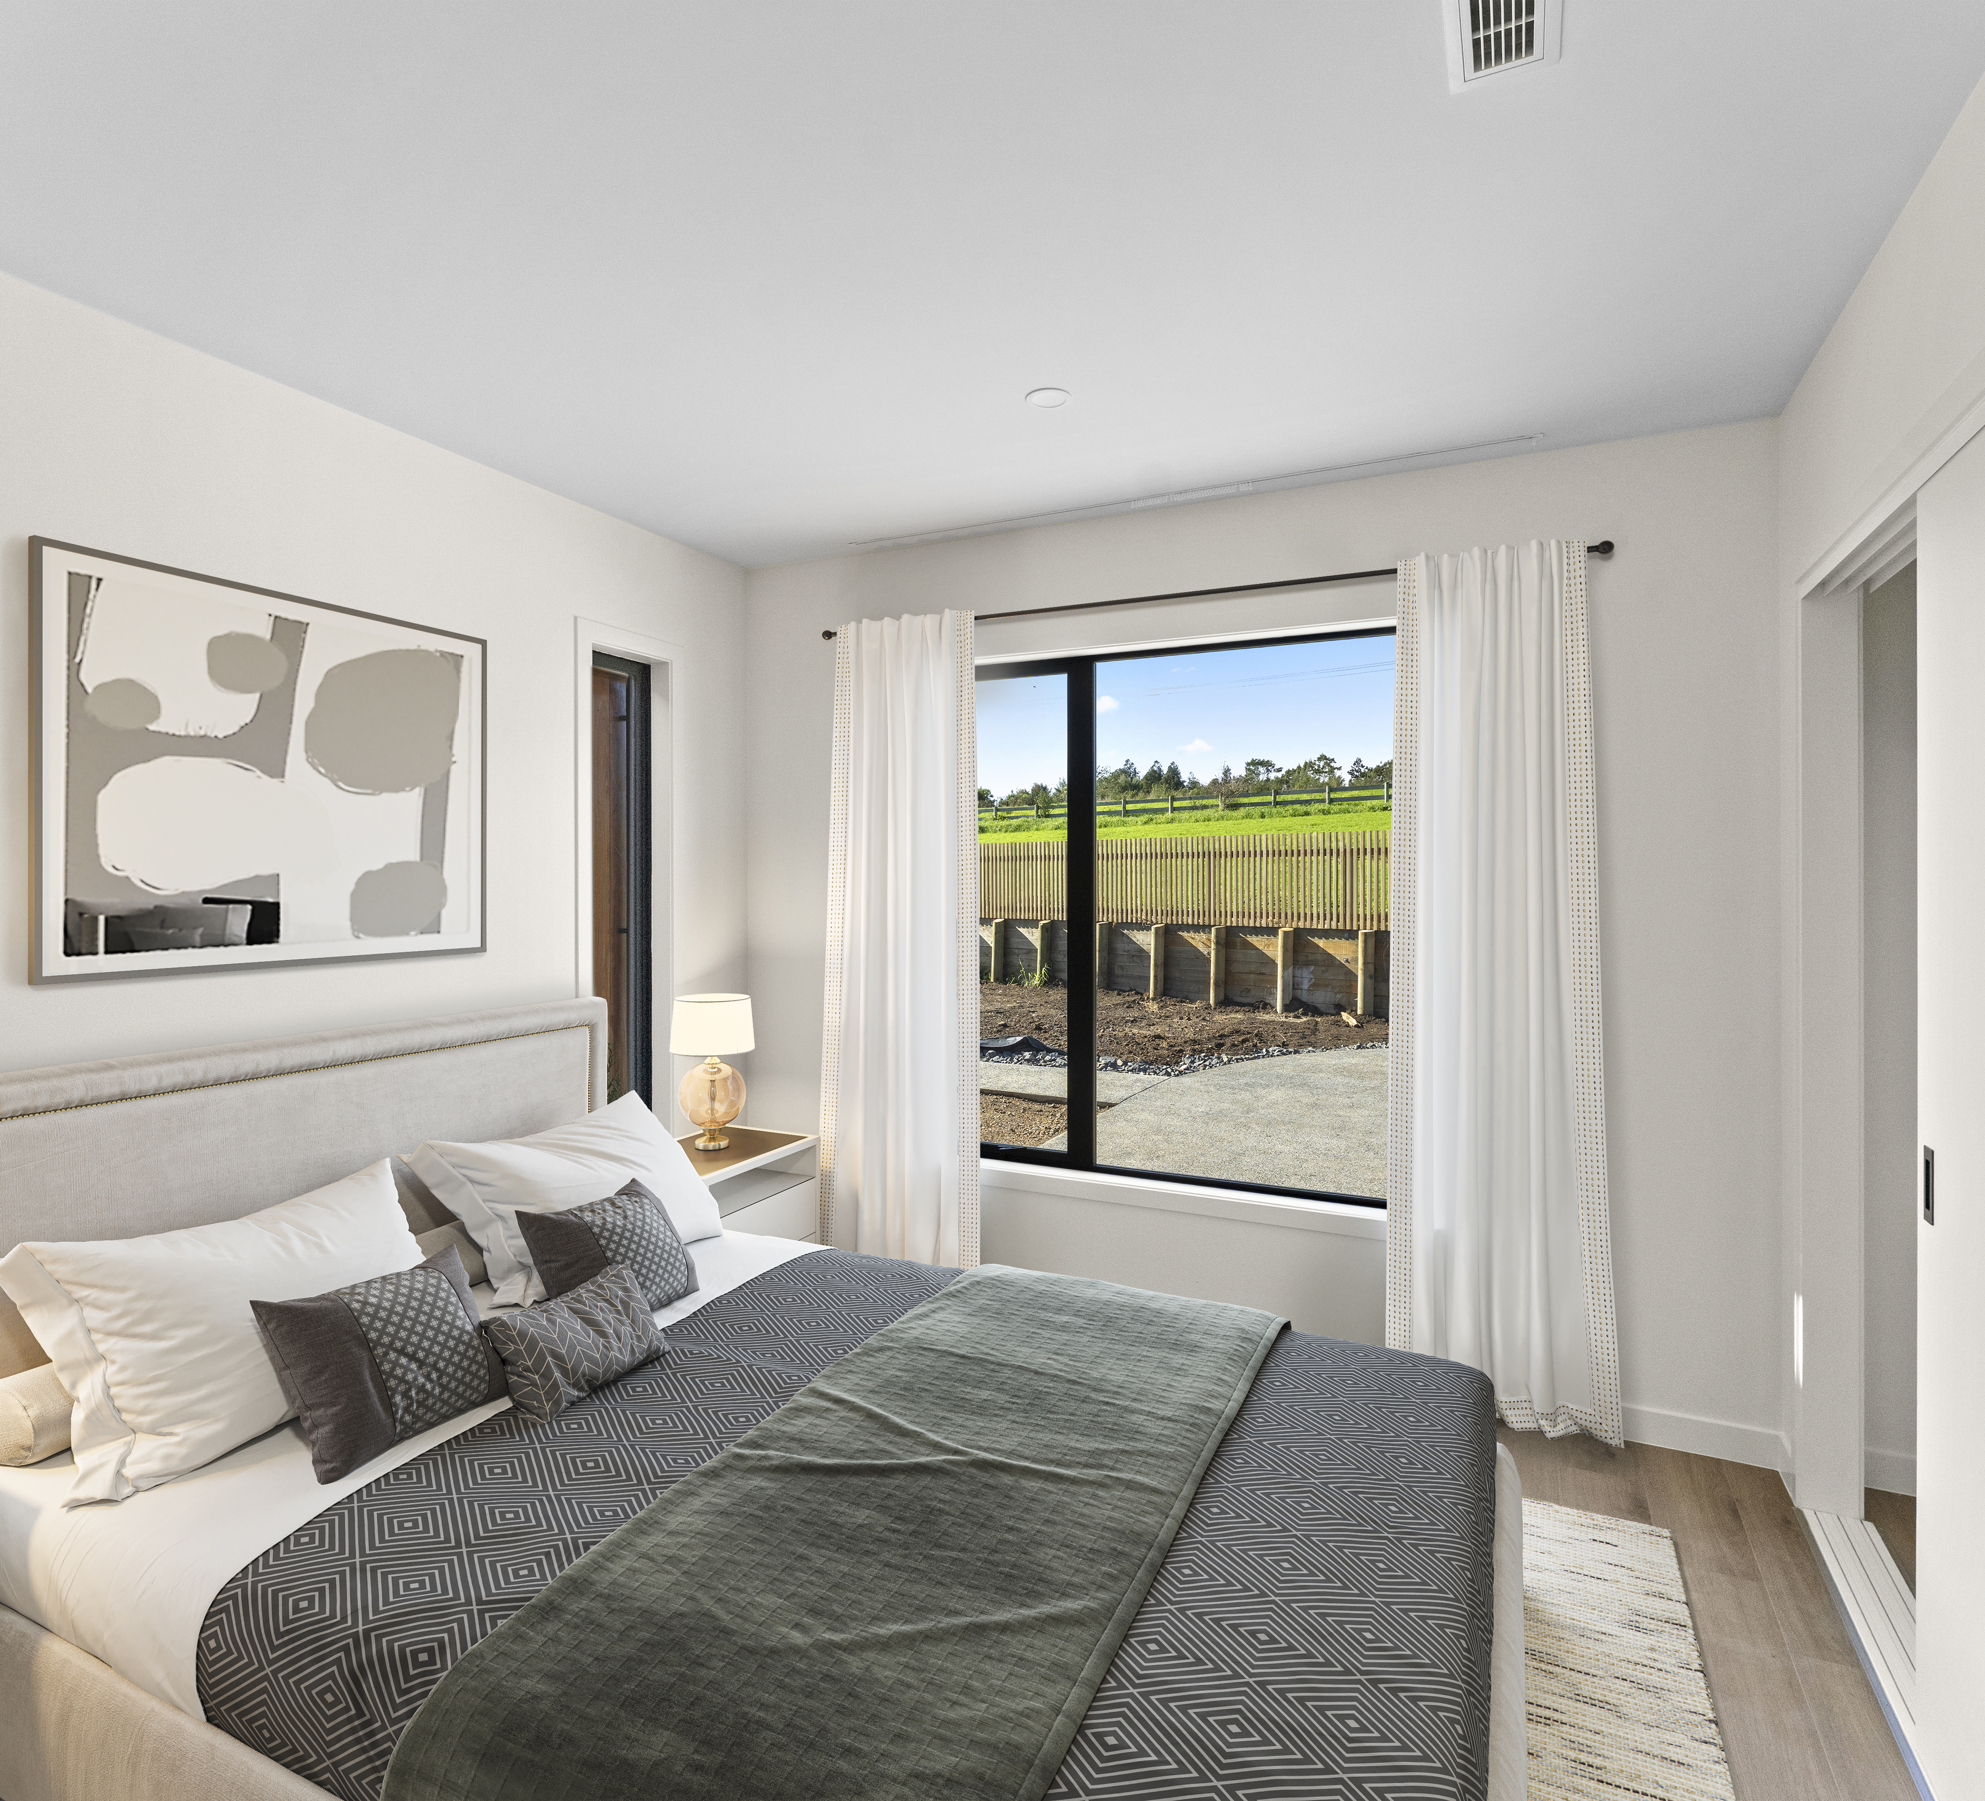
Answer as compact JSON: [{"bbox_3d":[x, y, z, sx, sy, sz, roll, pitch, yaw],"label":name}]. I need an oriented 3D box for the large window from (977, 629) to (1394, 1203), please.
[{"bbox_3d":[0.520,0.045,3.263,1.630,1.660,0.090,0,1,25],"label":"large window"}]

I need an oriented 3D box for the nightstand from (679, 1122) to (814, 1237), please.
[{"bbox_3d":[-0.869,1.074,3.275,0.420,0.580,0.540,0,1,25],"label":"nightstand"}]

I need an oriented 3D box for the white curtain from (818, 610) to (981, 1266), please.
[{"bbox_3d":[-0.317,0.204,3.494,0.620,2.280,0.130,0,1,25],"label":"white curtain"}]

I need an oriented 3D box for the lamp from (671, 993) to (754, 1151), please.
[{"bbox_3d":[-0.893,0.544,3.355,0.265,0.478,0.265,0,1,0],"label":"lamp"}]

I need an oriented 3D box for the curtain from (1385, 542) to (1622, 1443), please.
[{"bbox_3d":[1.309,0.224,2.722,0.555,2.280,0.140,0,1,25],"label":"curtain"}]

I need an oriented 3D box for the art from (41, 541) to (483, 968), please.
[{"bbox_3d":[-1.552,-0.266,2.349,0.035,0.827,0.957,0,1,25],"label":"art"}]

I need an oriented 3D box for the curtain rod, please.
[{"bbox_3d":[0.476,-0.888,3.112,2.380,0.050,0.070,0,1,25],"label":"curtain rod"}]

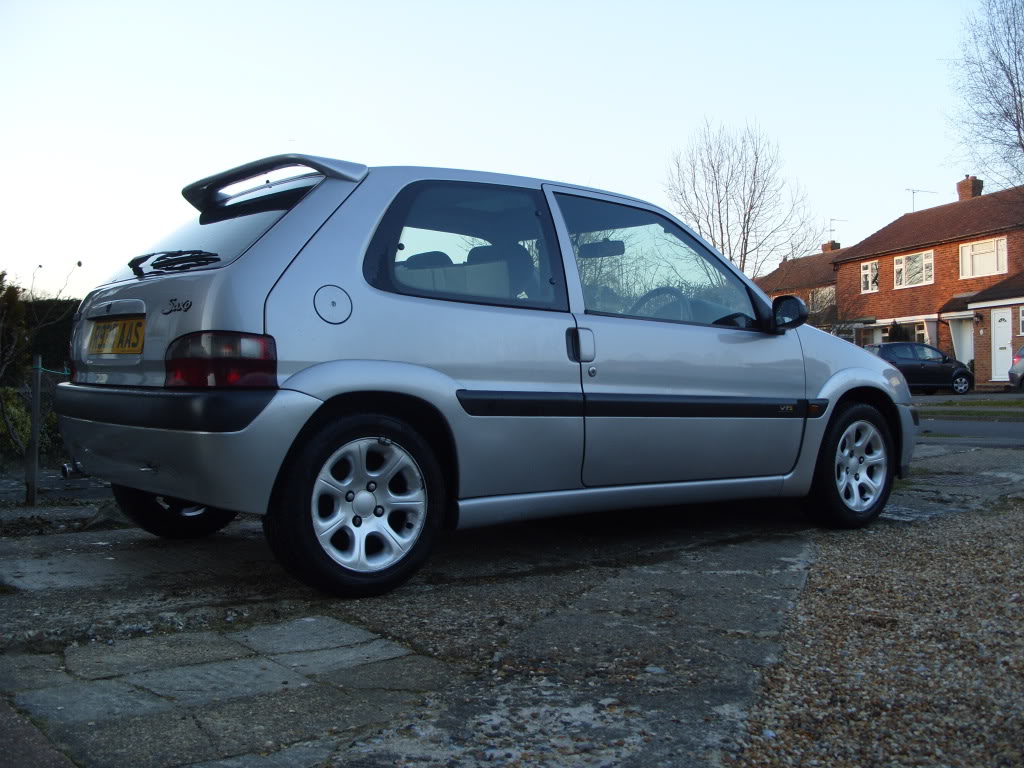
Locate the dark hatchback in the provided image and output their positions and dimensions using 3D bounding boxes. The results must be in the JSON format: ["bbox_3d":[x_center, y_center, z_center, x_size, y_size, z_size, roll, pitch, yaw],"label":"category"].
[{"bbox_3d":[11.118,-0.431,28.974,3.430,1.460,1.620,0,0,-15],"label":"dark hatchback"}]

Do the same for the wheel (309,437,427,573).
[{"bbox_3d":[-0.450,0.346,3.025,0.384,0.384,0.160,0,0,-38],"label":"wheel"}]

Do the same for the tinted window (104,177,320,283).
[{"bbox_3d":[-1.033,-0.484,3.412,1.130,0.080,0.475,0,41,52],"label":"tinted window"}]

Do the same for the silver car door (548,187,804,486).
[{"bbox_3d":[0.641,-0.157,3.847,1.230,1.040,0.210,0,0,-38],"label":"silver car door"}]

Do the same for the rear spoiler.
[{"bbox_3d":[-0.884,-0.659,3.530,0.230,0.140,1.120,0,0,-38],"label":"rear spoiler"}]

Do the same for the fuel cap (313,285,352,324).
[{"bbox_3d":[-0.501,-0.221,2.902,0.120,0.120,0.030,0,-7,-33],"label":"fuel cap"}]

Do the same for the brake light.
[{"bbox_3d":[-0.797,-0.060,2.828,0.200,0.150,0.280,0,0,-38],"label":"brake light"}]

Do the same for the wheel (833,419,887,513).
[{"bbox_3d":[1.443,0.350,4.476,0.384,0.384,0.160,0,0,-38],"label":"wheel"}]

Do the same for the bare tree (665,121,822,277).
[{"bbox_3d":[6.484,-3.579,29.000,4.425,7.658,4.425,0,0,0],"label":"bare tree"}]

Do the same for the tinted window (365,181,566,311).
[{"bbox_3d":[-0.150,-0.444,3.236,0.750,0.420,0.060,0,-19,-38],"label":"tinted window"}]

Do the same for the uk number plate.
[{"bbox_3d":[-1.240,-0.144,3.249,0.012,0.111,0.520,7,-5,-38],"label":"uk number plate"}]

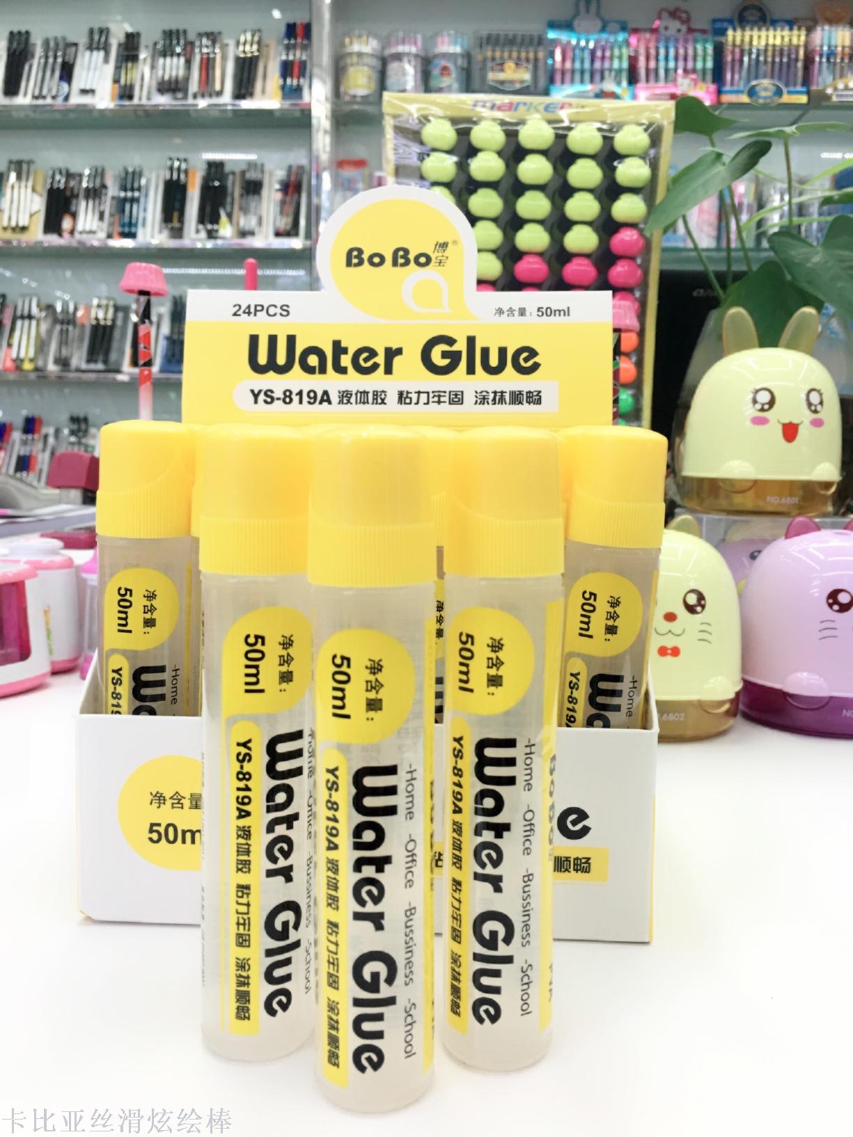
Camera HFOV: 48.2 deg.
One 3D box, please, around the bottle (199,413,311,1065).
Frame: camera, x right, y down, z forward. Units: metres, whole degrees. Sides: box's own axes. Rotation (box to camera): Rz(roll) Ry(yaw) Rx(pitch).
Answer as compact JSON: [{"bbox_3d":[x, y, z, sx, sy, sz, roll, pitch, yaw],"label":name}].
[{"bbox_3d":[-0.041,0.041,0.231,0.028,0.150,0.028,1,7,0],"label":"bottle"}]

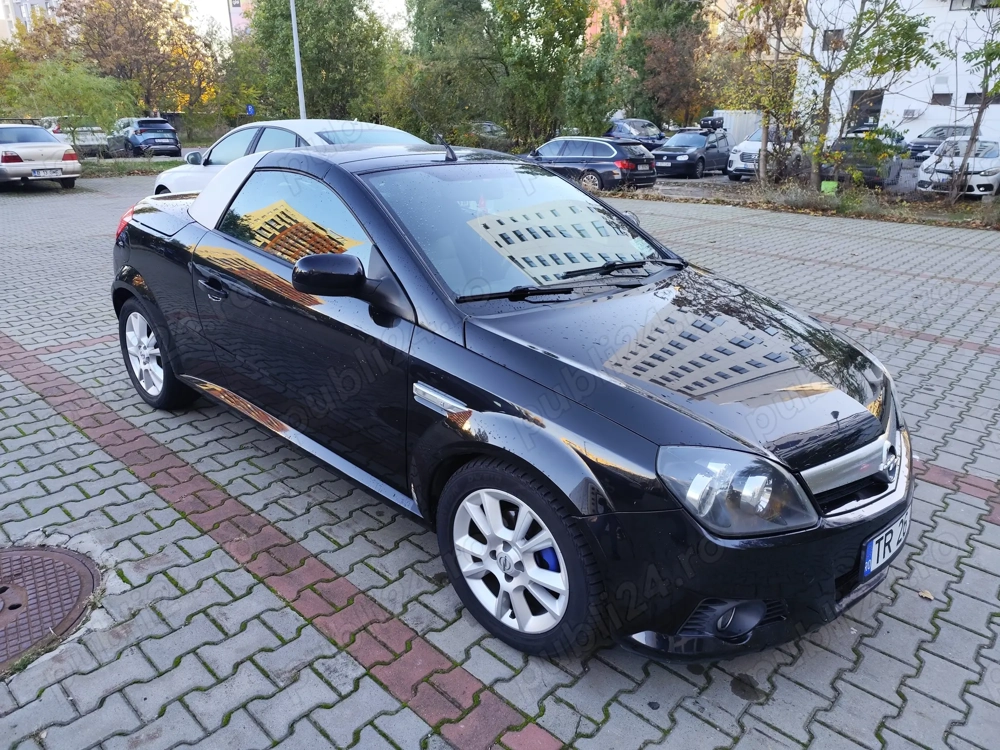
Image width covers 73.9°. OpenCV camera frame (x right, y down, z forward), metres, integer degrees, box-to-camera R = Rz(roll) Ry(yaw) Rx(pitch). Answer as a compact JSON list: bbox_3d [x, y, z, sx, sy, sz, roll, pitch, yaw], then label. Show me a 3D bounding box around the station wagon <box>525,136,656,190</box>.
[{"bbox_3d":[2.107,-5.929,18.906,4.620,1.450,1.830,19,27,40],"label":"station wagon"}]

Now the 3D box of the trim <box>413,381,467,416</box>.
[{"bbox_3d":[-0.164,0.079,1.920,0.225,0.055,0.025,18,26,38],"label":"trim"}]

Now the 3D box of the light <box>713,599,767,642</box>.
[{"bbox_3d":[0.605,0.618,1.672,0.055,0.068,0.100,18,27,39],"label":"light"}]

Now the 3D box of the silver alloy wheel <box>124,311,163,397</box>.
[{"bbox_3d":[-1.790,-0.124,3.494,0.437,0.437,0.160,18,26,38],"label":"silver alloy wheel"}]

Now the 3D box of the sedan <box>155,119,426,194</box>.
[{"bbox_3d":[-2.525,-2.369,8.264,4.780,1.450,1.860,17,26,36],"label":"sedan"}]

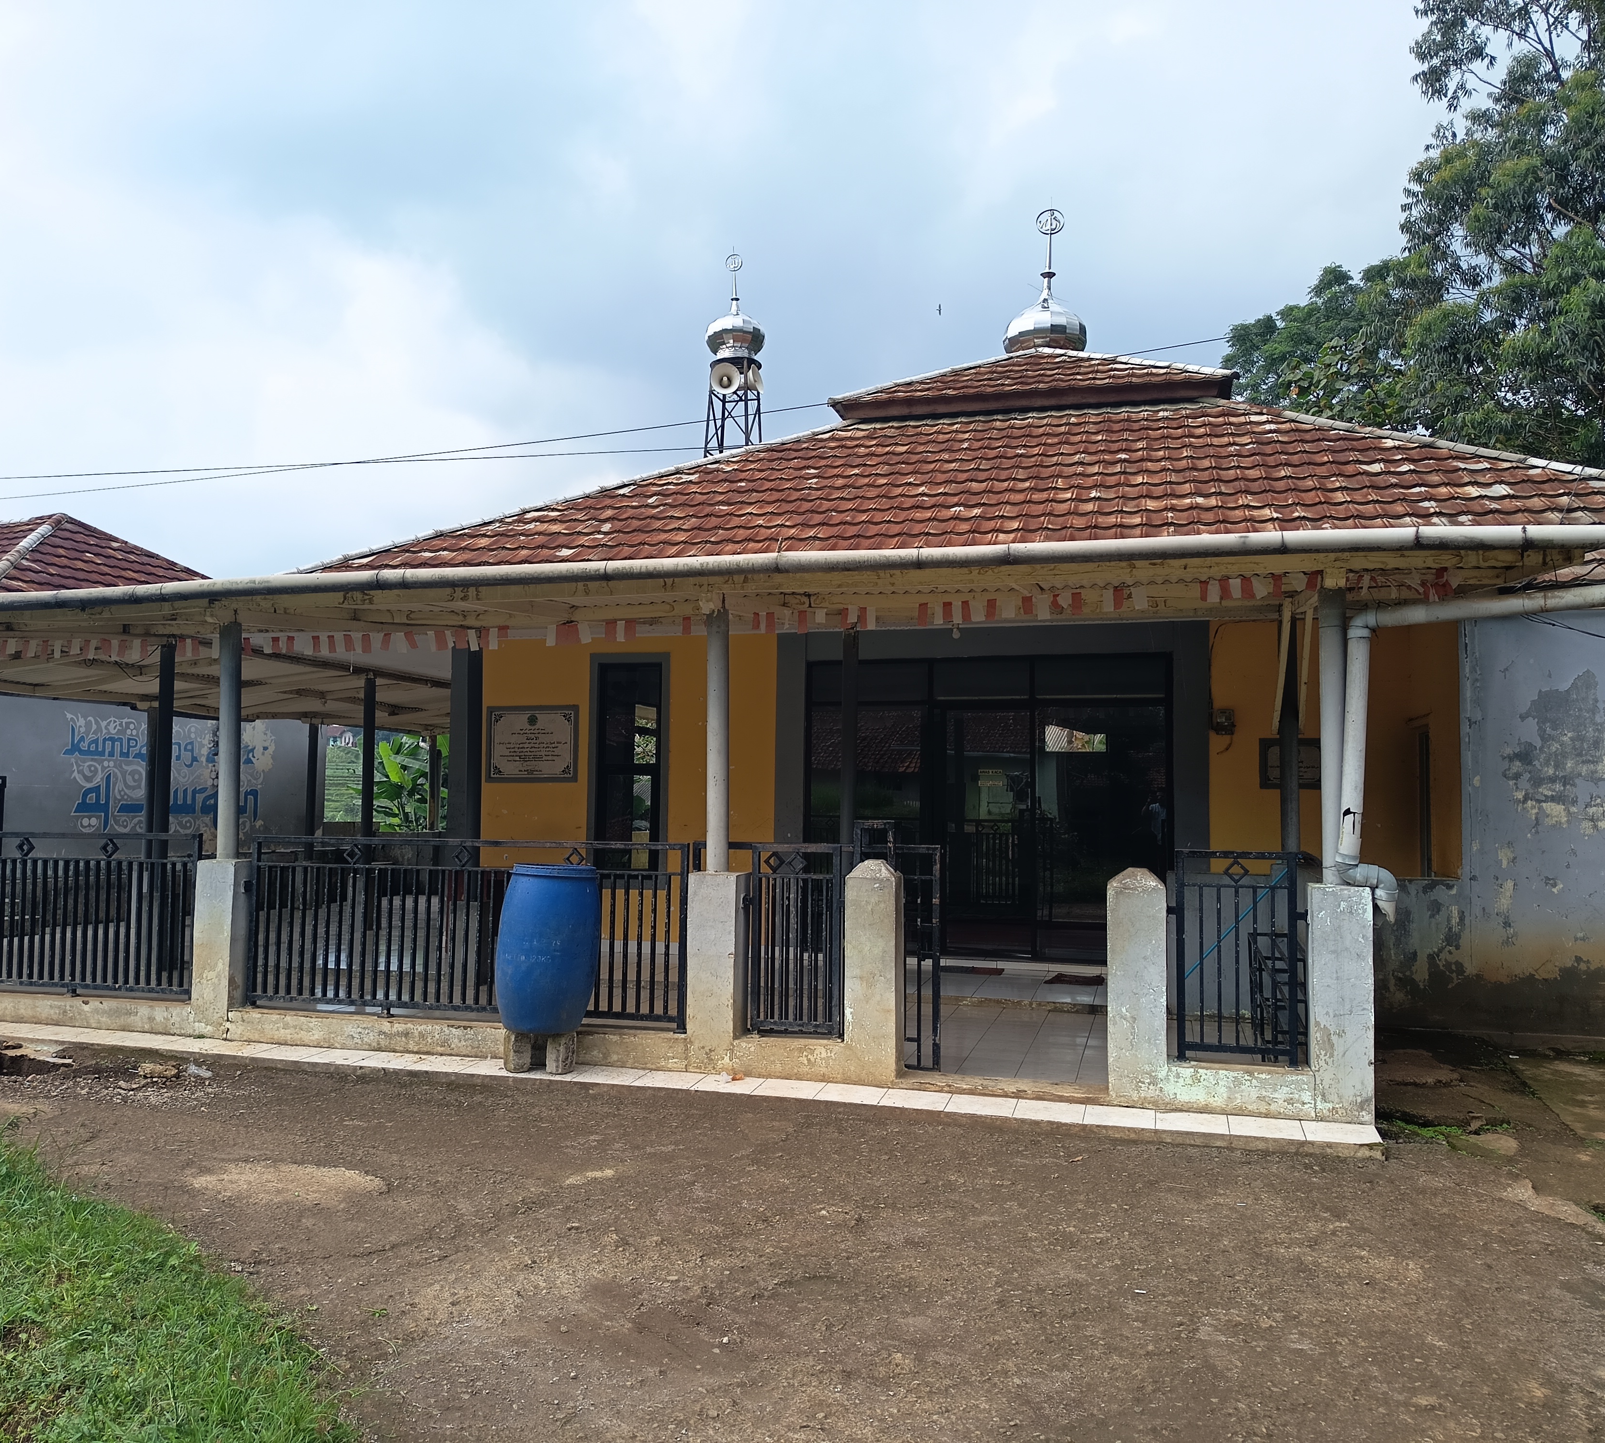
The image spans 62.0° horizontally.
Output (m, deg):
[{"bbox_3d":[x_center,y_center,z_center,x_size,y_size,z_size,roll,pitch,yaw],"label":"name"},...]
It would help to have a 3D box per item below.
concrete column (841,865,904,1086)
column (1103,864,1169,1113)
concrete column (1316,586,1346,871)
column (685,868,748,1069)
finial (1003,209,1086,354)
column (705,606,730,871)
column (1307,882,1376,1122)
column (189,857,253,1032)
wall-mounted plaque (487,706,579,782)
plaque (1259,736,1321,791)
[{"bbox_3d":[0.370,1.269,6.847,0.259,1.110,0.260,0,-3,15],"label":"concrete column"},{"bbox_3d":[1.637,1.284,6.512,0.275,1.133,0.260,0,-3,15],"label":"column"},{"bbox_3d":[2.524,0.071,6.347,0.115,1.413,0.115,0,-3,15],"label":"concrete column"},{"bbox_3d":[-0.445,1.317,7.059,0.253,1.016,0.260,0,-3,15],"label":"column"},{"bbox_3d":[2.851,-5.144,15.696,0.960,1.786,0.960,0,-3,15],"label":"finial"},{"bbox_3d":[-0.452,0.095,7.130,0.115,1.413,0.115,1,-3,0],"label":"column"},{"bbox_3d":[2.529,1.313,6.276,0.259,1.083,0.260,0,-3,15],"label":"column"},{"bbox_3d":[-3.375,1.326,7.830,0.246,1.000,0.260,0,-3,15],"label":"column"},{"bbox_3d":[-2.356,0.200,11.691,0.885,0.661,0.040,0,-3,15],"label":"wall-mounted plaque"},{"bbox_3d":[3.714,0.324,10.085,0.481,0.378,0.040,0,-3,15],"label":"plaque"}]

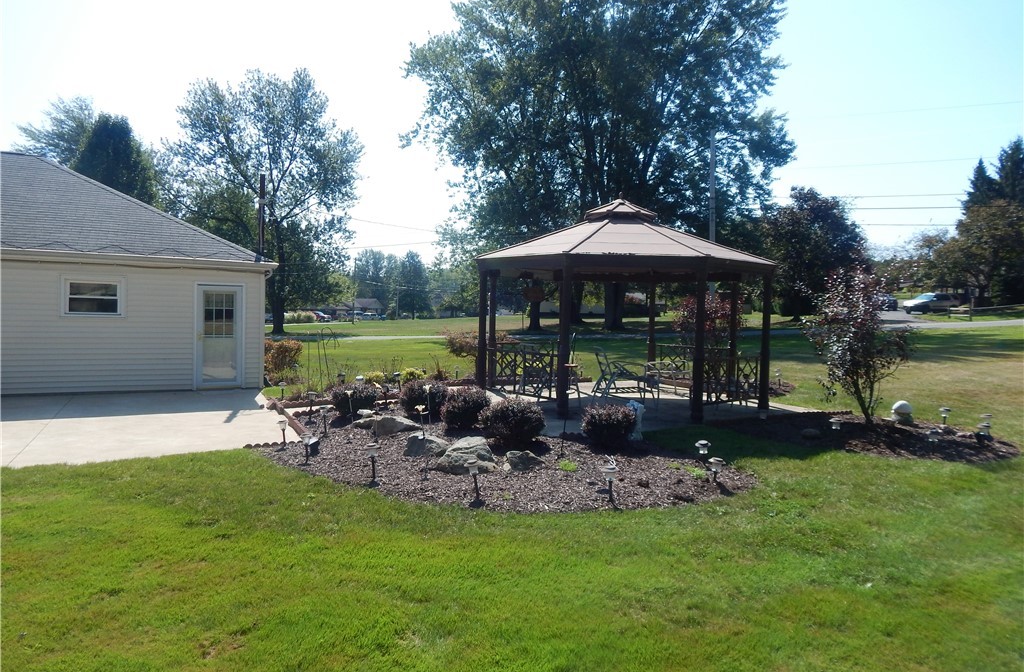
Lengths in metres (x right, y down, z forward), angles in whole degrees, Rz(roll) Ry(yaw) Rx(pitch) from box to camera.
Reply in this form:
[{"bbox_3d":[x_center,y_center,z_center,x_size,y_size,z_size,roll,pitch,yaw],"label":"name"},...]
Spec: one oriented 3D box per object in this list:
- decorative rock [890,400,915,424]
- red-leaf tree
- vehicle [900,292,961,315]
[{"bbox_3d":[6.455,1.264,10.750,0.380,0.400,0.380,3,3,31],"label":"decorative rock"},{"bbox_3d":[5.707,0.157,10.750,1.800,2.600,1.700,3,3,28],"label":"red-leaf tree"},{"bbox_3d":[33.881,-2.622,52.500,4.550,1.720,1.830,0,2,-26],"label":"vehicle"}]

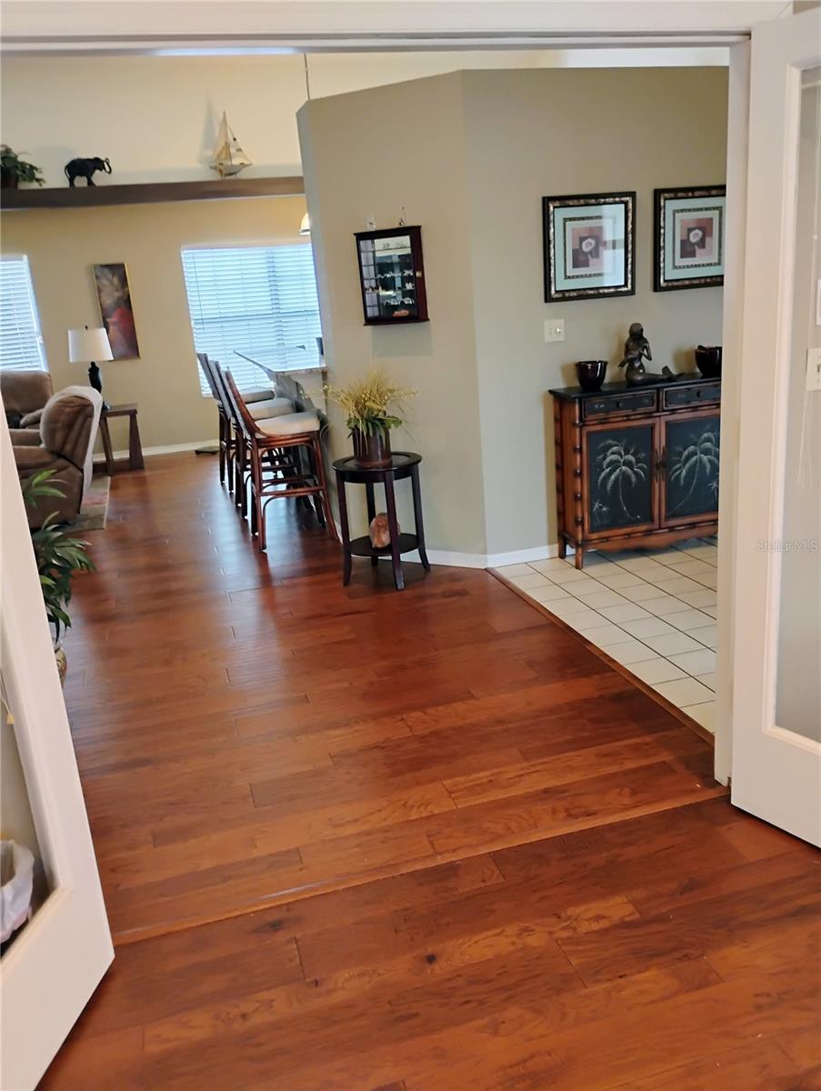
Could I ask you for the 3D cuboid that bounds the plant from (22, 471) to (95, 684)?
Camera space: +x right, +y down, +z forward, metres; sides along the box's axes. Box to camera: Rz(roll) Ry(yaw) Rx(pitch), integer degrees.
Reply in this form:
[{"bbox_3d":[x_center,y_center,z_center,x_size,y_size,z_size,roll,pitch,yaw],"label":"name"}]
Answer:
[{"bbox_3d":[-1.458,0.177,3.403,0.540,1.000,0.540,-8,16,-14],"label":"plant"}]

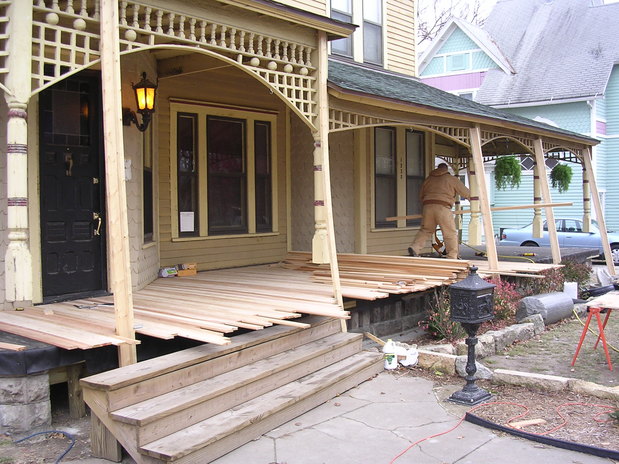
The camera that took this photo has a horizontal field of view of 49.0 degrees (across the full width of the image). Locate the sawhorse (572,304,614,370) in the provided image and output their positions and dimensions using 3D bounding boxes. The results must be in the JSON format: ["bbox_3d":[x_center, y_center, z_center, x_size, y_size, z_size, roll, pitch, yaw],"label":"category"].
[{"bbox_3d":[2.942,0.985,6.801,0.370,0.600,0.920,2,3,37],"label":"sawhorse"}]

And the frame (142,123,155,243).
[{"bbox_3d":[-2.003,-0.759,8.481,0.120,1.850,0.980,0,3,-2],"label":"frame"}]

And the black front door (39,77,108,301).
[{"bbox_3d":[-2.482,-0.497,7.127,0.090,2.380,0.800,2,4,40],"label":"black front door"}]

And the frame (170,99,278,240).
[{"bbox_3d":[-1.180,-0.907,10.271,0.130,2.000,2.230,2,4,40],"label":"frame"}]

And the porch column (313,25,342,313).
[{"bbox_3d":[0.193,-0.639,7.300,0.310,2.920,0.190,2,4,40],"label":"porch column"}]

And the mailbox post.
[{"bbox_3d":[1.382,0.853,5.784,0.270,1.130,0.390,2,4,40],"label":"mailbox post"}]

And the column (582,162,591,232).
[{"bbox_3d":[5.800,-0.815,14.200,0.150,1.680,0.150,2,4,40],"label":"column"}]

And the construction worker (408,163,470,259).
[{"bbox_3d":[2.295,-0.371,11.900,0.950,1.690,0.720,1,3,25],"label":"construction worker"}]

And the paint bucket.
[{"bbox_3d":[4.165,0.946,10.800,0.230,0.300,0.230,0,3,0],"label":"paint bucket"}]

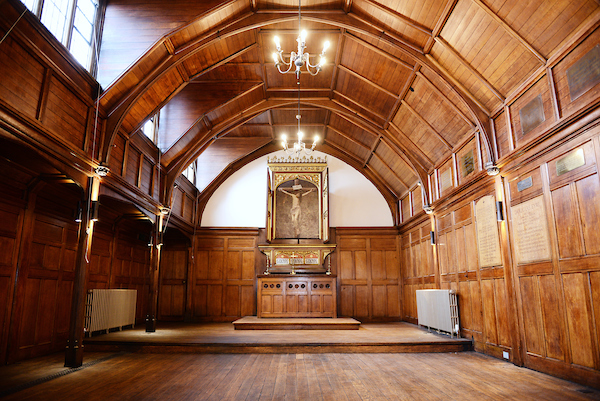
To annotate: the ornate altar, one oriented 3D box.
[{"bbox_3d":[-0.062,0.930,10.931,2.112,4.360,0.678,0,-13,-1],"label":"ornate altar"}]

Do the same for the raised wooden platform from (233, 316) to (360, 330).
[{"bbox_3d":[-0.072,2.942,9.641,2.746,0.148,2.306,0,-13,-1],"label":"raised wooden platform"}]

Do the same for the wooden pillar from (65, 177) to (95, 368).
[{"bbox_3d":[-2.824,0.875,5.289,0.202,2.471,0.202,0,-13,-1],"label":"wooden pillar"}]

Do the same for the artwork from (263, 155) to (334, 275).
[{"bbox_3d":[-0.066,0.418,11.097,2.050,3.289,0.590,0,-13,-1],"label":"artwork"}]

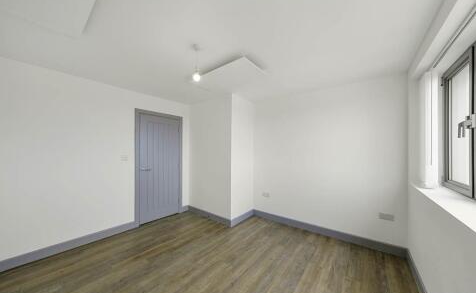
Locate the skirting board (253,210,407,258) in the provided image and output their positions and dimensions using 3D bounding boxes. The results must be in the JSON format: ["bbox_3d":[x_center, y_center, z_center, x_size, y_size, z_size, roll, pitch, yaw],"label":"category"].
[{"bbox_3d":[1.223,1.348,2.647,2.252,0.121,0.022,-1,-2,38],"label":"skirting board"}]

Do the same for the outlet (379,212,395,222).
[{"bbox_3d":[1.954,0.932,2.081,0.146,0.086,0.014,-1,-2,38],"label":"outlet"}]

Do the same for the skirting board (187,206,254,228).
[{"bbox_3d":[-0.383,1.361,3.445,1.292,0.121,0.768,-1,-2,38],"label":"skirting board"}]

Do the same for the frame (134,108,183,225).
[{"bbox_3d":[-1.512,0.376,3.114,0.100,2.063,0.932,-1,-2,38],"label":"frame"}]

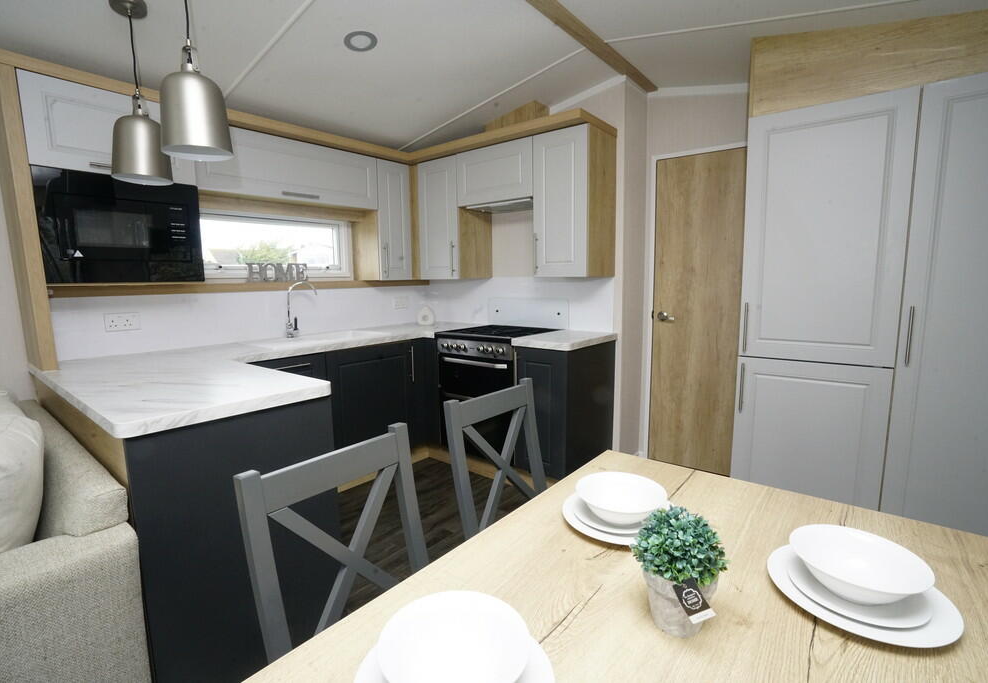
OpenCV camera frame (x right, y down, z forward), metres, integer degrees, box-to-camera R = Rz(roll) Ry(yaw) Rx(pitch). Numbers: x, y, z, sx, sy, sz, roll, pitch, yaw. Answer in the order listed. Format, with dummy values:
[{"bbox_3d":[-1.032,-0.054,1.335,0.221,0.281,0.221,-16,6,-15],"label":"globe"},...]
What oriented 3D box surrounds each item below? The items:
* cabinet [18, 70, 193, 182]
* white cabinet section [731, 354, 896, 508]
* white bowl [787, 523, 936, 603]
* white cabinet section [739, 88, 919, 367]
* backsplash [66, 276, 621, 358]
[{"bbox_3d":[-1.758,-0.910,2.075,0.320,0.349,0.582,5,9,37],"label":"cabinet"},{"bbox_3d":[1.384,0.447,2.048,0.552,0.719,0.025,5,10,38],"label":"white cabinet section"},{"bbox_3d":[0.565,0.358,0.711,0.177,0.053,0.177,-1,7,0],"label":"white bowl"},{"bbox_3d":[1.425,-0.456,1.997,0.575,1.102,0.030,5,9,37],"label":"white cabinet section"},{"bbox_3d":[-0.612,-0.151,2.420,1.678,0.351,2.289,5,10,38],"label":"backsplash"}]

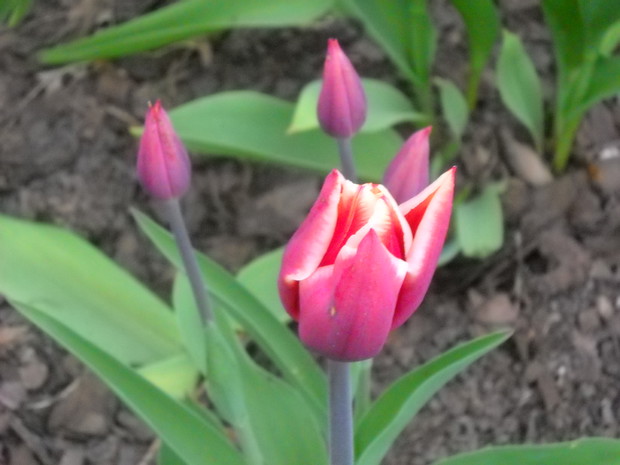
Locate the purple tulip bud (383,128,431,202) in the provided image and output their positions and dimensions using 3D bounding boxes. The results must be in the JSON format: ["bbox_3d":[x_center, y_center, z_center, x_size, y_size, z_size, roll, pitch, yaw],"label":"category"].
[{"bbox_3d":[0.041,-0.026,0.780,0.022,0.046,0.022,11,36,-8],"label":"purple tulip bud"}]

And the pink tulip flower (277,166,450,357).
[{"bbox_3d":[0.020,0.012,0.680,0.063,0.065,0.060,0,37,0],"label":"pink tulip flower"}]

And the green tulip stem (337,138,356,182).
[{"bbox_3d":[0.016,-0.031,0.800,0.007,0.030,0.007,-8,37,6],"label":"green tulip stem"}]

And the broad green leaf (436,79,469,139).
[{"bbox_3d":[0.079,-0.069,1.040,0.017,0.038,0.012,-12,36,9],"label":"broad green leaf"}]

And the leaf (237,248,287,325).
[{"bbox_3d":[-0.018,0.026,0.880,0.036,0.038,0.026,0,37,0],"label":"leaf"}]

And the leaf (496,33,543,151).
[{"bbox_3d":[0.119,-0.080,1.060,0.024,0.072,0.016,-13,36,10],"label":"leaf"}]

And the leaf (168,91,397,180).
[{"bbox_3d":[-0.018,-0.052,1.000,0.138,0.030,0.044,-5,37,4],"label":"leaf"}]

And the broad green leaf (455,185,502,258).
[{"bbox_3d":[0.089,-0.005,0.990,0.026,0.030,0.022,0,37,0],"label":"broad green leaf"}]

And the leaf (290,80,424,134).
[{"bbox_3d":[0.026,-0.069,1.030,0.076,0.022,0.026,0,37,0],"label":"leaf"}]

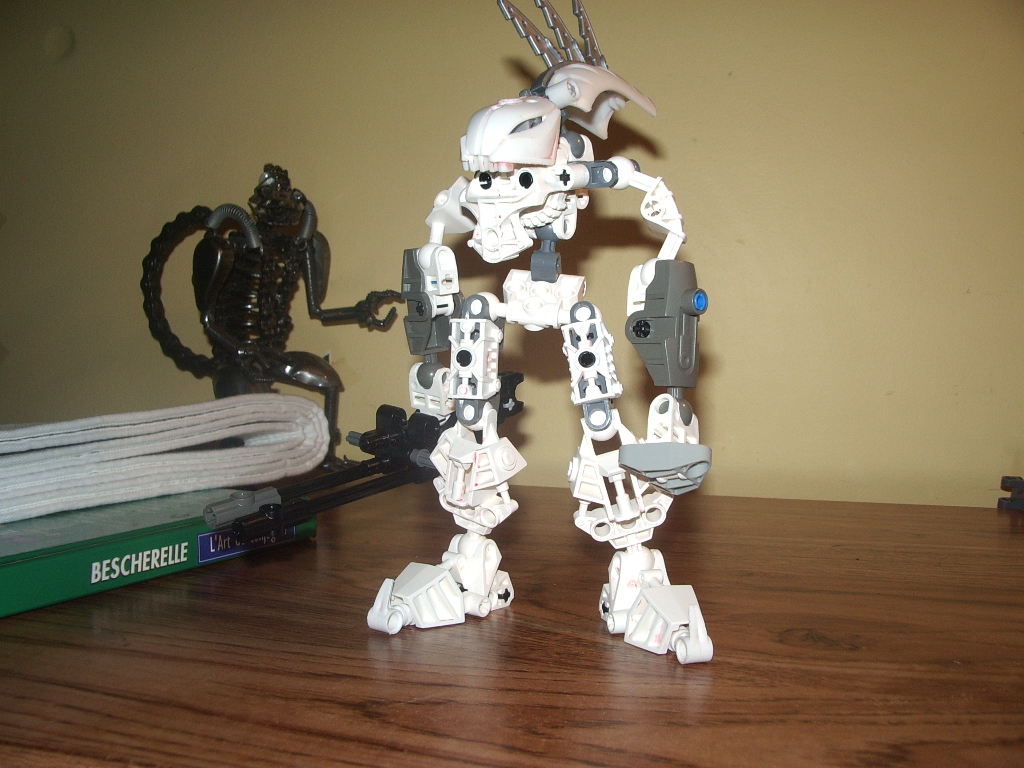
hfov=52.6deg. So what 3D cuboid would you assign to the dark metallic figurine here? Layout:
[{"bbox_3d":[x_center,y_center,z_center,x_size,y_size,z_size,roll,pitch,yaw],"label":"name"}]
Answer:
[{"bbox_3d":[-0.137,-0.035,0.595,0.120,0.170,0.088,4,7,33],"label":"dark metallic figurine"}]

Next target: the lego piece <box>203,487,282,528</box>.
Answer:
[{"bbox_3d":[-0.083,0.038,0.319,0.007,0.008,0.024,9,13,37],"label":"lego piece"}]

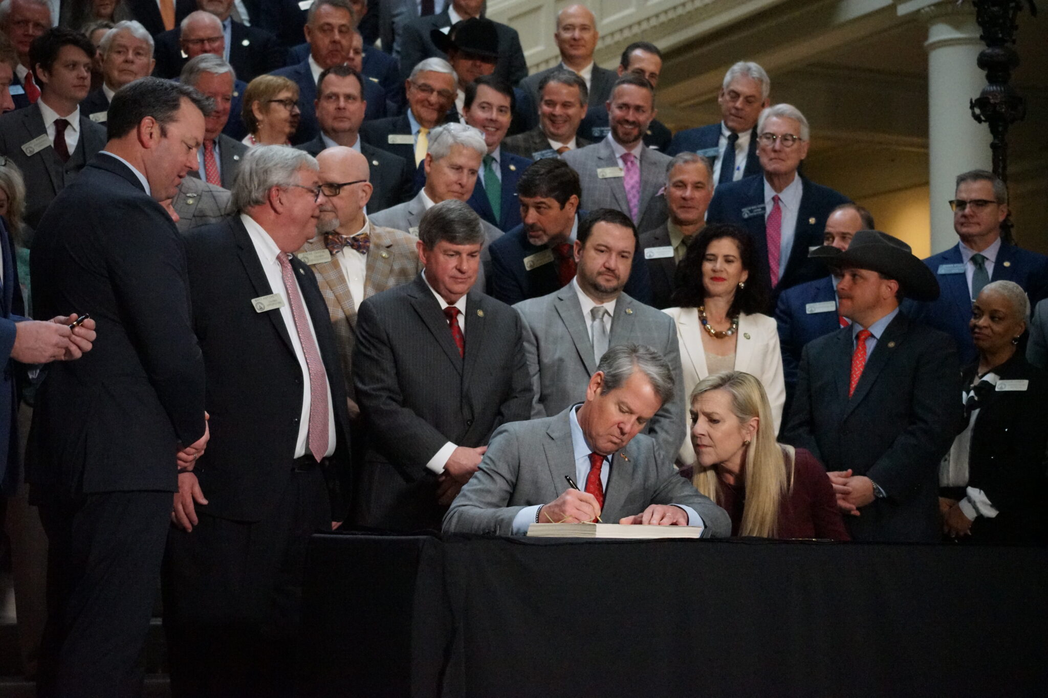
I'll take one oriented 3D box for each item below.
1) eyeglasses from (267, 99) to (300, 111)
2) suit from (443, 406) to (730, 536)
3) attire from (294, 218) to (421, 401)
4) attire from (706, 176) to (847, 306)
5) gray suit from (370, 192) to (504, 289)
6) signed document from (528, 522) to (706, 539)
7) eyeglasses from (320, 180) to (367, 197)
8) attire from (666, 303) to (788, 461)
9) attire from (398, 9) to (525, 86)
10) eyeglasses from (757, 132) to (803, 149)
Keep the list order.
[{"bbox_3d":[-0.868,-0.867,7.220,0.138,0.042,0.138,5,-4,17],"label":"eyeglasses"},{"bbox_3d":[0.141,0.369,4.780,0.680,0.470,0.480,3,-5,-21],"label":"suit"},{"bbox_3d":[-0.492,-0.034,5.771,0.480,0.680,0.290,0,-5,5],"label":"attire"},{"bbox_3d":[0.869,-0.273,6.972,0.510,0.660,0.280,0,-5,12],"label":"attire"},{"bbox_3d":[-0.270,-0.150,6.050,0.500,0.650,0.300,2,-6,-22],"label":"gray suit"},{"bbox_3d":[0.169,0.343,3.830,0.218,0.025,0.283,3,-6,-24],"label":"signed document"},{"bbox_3d":[-0.507,-0.444,5.553,0.140,0.043,0.140,-4,5,38],"label":"eyeglasses"},{"bbox_3d":[0.602,0.177,6.200,0.430,0.620,0.270,1,-5,-2],"label":"attire"},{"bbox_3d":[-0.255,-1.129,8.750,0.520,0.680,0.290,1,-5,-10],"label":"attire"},{"bbox_3d":[0.870,-0.714,6.950,0.138,0.047,0.140,-1,-2,17],"label":"eyeglasses"}]

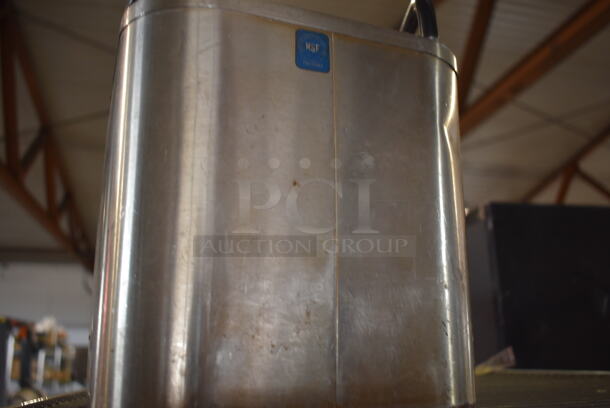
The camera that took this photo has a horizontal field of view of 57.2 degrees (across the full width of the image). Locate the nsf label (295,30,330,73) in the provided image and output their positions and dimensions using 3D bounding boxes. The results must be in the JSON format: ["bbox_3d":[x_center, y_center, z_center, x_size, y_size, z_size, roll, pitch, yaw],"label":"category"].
[{"bbox_3d":[0.005,-0.103,0.380,0.025,0.028,0.002,4,-12,-22],"label":"nsf label"}]

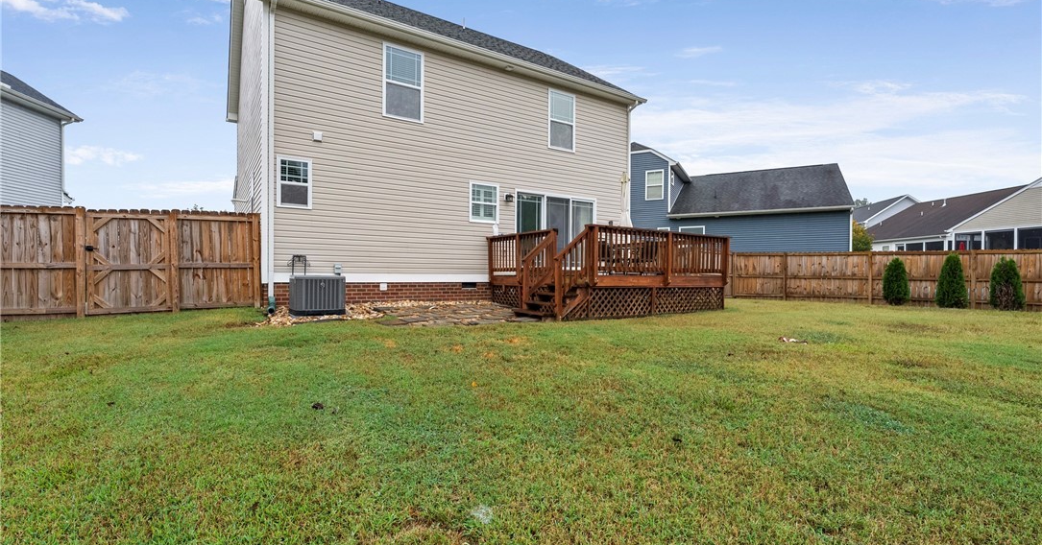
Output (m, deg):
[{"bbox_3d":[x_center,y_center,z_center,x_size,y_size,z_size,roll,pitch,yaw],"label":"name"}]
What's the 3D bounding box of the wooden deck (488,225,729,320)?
[{"bbox_3d":[1.536,-0.017,10.634,5.020,1.650,4.030,0,1,-34],"label":"wooden deck"}]

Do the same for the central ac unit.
[{"bbox_3d":[-3.751,0.408,8.495,0.820,0.670,0.770,0,1,-34],"label":"central ac unit"}]

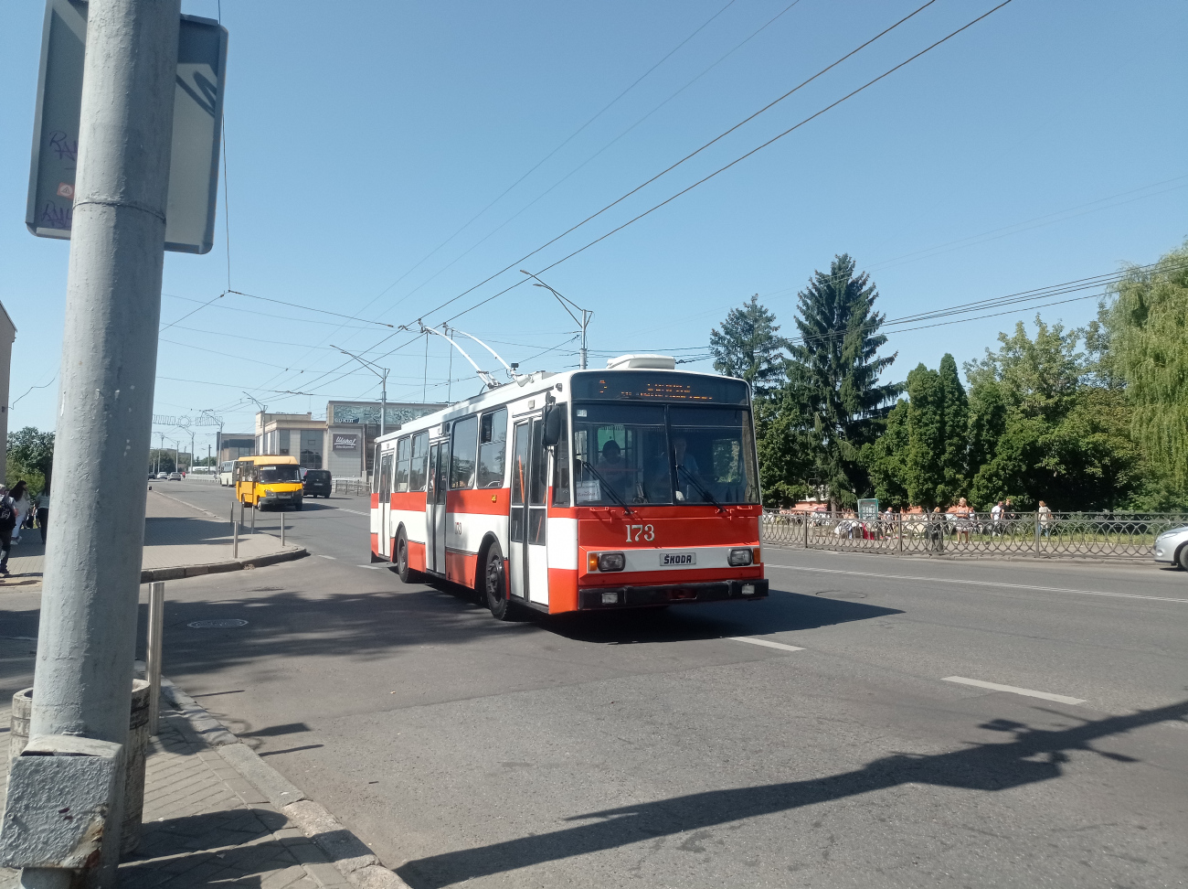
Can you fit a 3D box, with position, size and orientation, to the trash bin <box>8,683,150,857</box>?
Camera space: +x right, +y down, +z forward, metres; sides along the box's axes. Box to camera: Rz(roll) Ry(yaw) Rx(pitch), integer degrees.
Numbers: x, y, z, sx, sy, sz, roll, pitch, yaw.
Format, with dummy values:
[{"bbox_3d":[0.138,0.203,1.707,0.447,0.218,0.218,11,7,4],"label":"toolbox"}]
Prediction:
[{"bbox_3d":[-2.070,1.303,3.864,0.490,0.615,0.490,1,-3,0],"label":"trash bin"}]

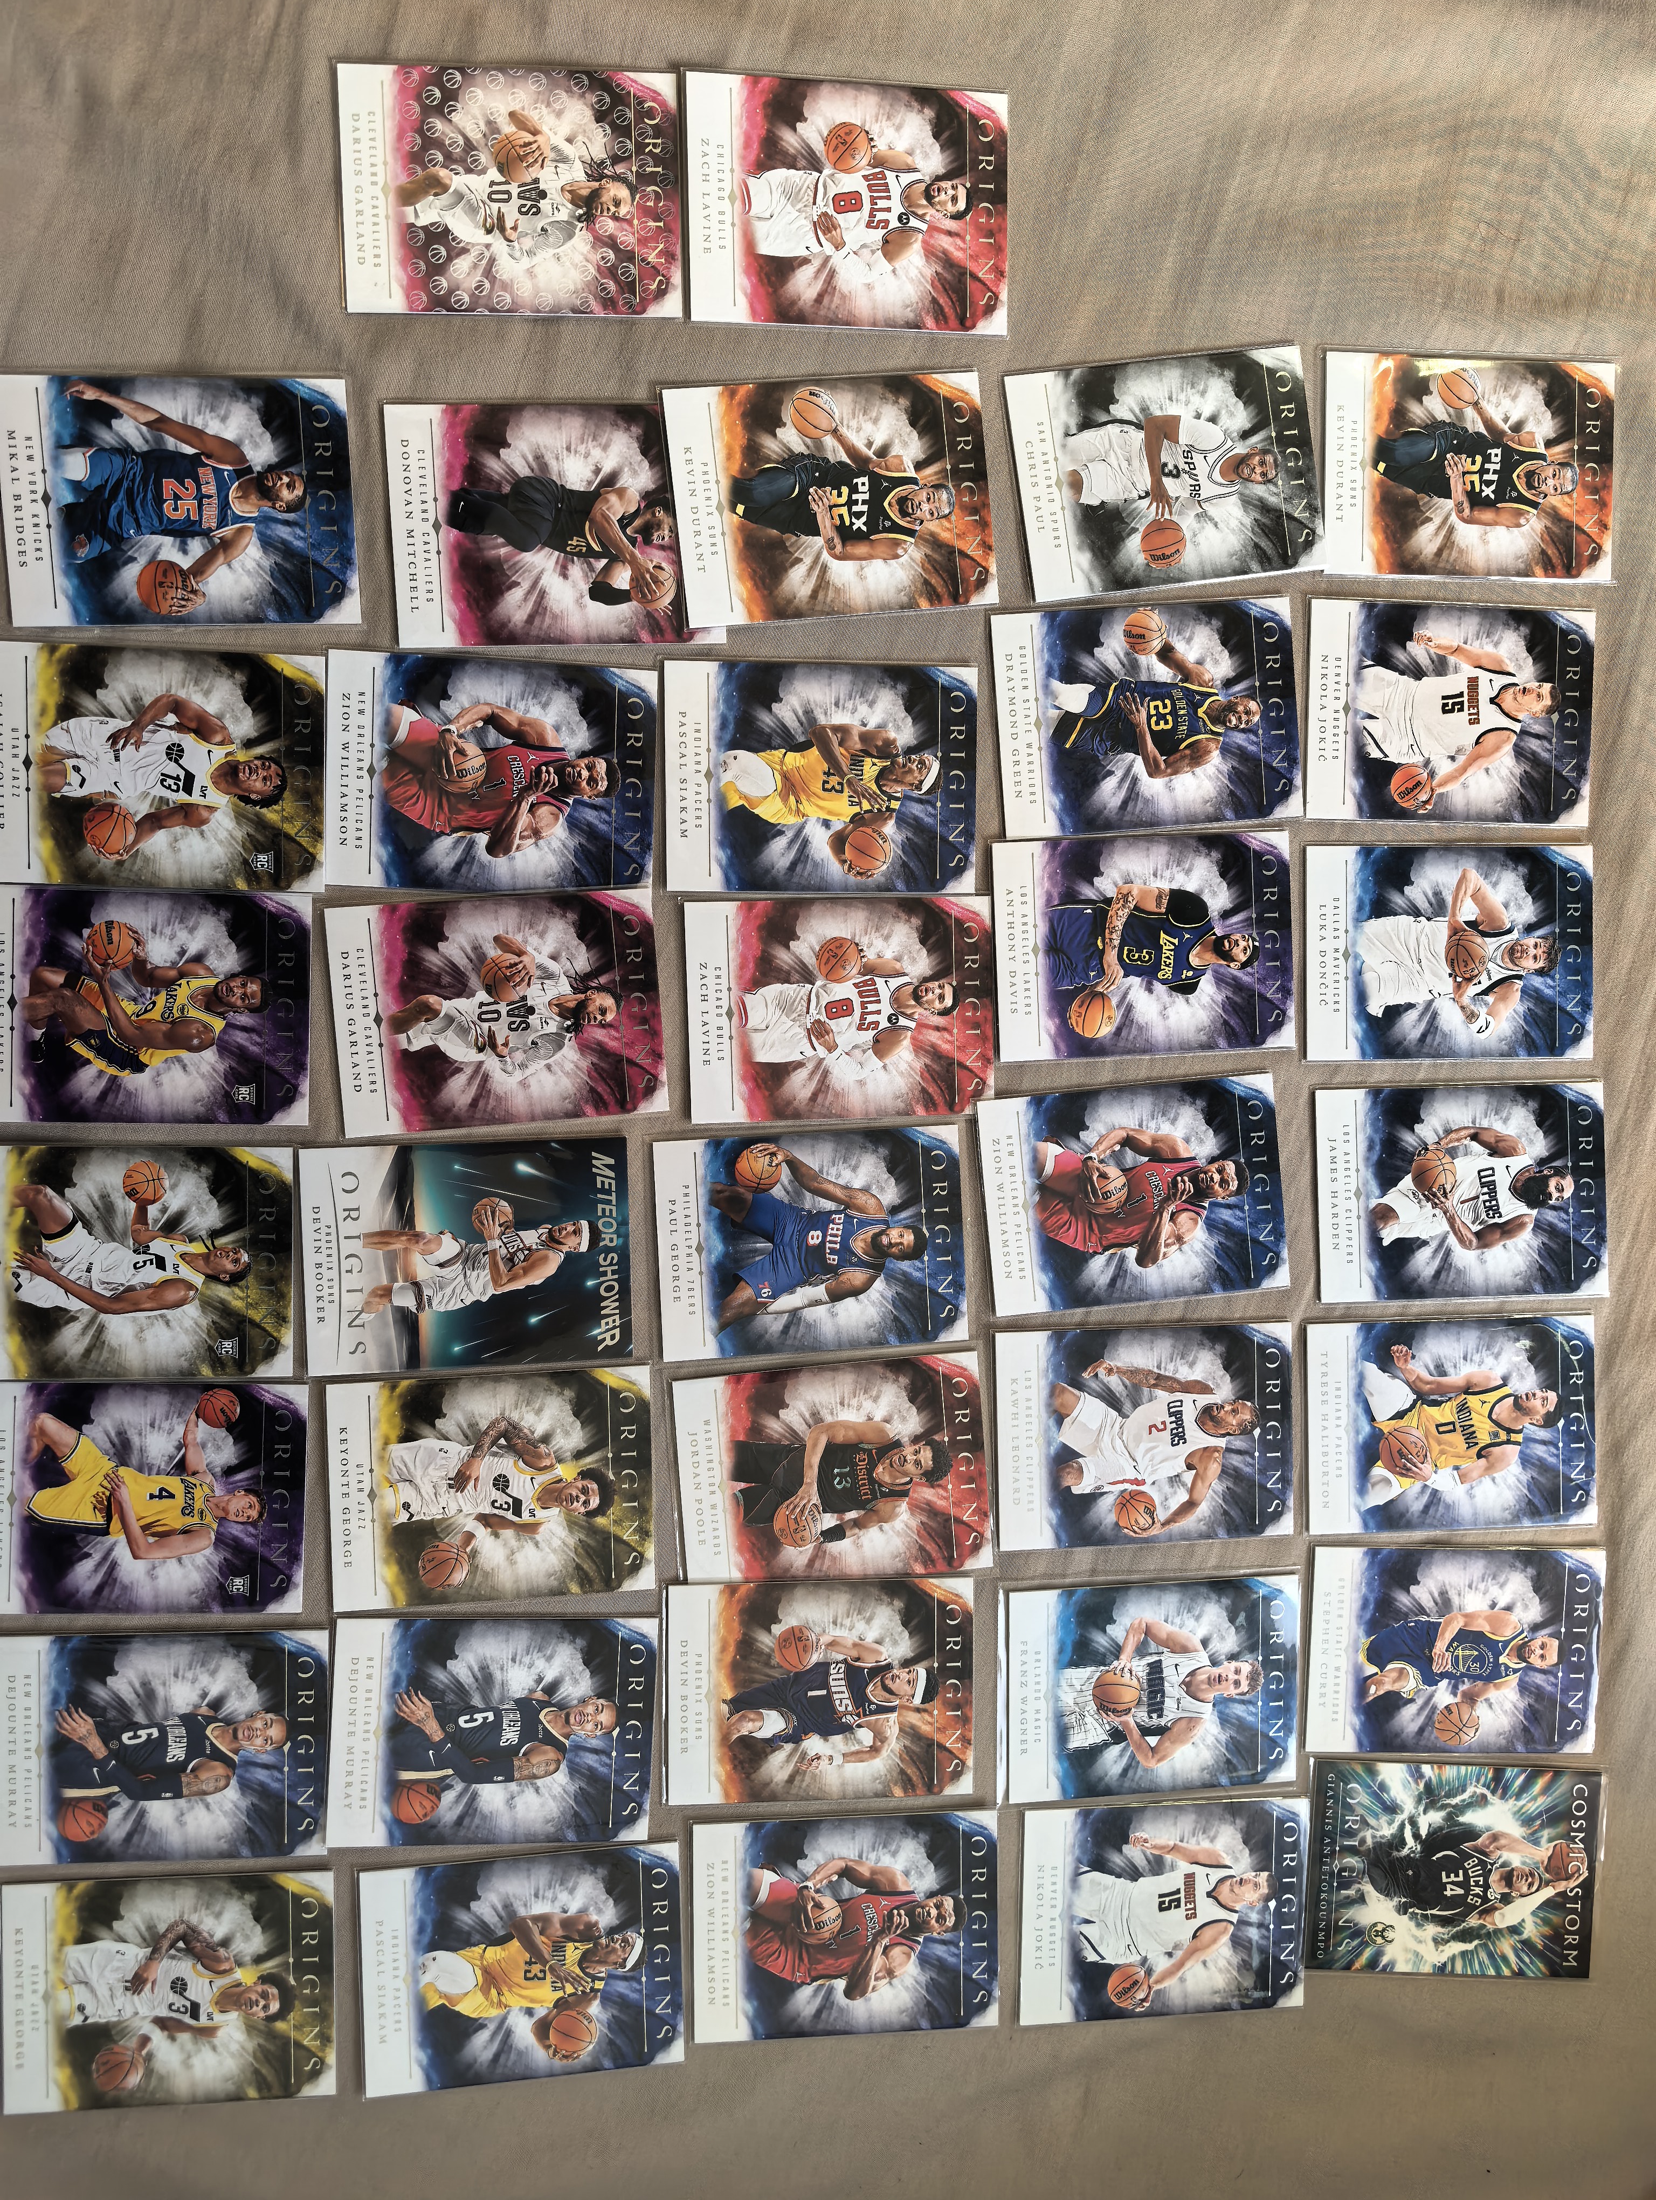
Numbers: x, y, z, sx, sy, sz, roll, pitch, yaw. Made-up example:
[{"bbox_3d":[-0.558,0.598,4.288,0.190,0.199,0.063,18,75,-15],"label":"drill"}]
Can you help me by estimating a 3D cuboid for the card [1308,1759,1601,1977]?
[{"bbox_3d":[0.191,0.235,0.468,0.089,0.001,0.064,4,91,-3],"label":"card"}]

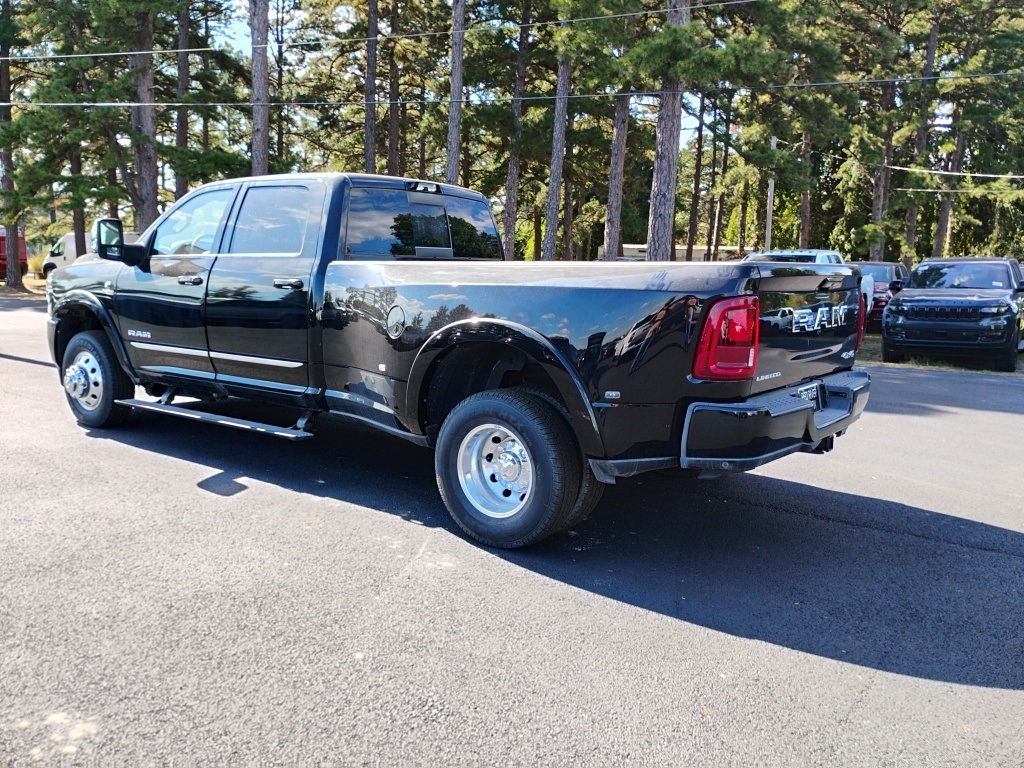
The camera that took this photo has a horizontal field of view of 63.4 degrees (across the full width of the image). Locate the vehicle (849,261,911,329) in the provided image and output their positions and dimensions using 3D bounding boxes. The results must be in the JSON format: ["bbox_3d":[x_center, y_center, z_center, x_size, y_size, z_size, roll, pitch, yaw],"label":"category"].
[{"bbox_3d":[10.613,-2.546,23.821,2.020,1.850,5.400,7,10,36],"label":"vehicle"}]

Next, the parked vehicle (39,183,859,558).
[{"bbox_3d":[-0.988,-0.490,5.961,6.620,1.960,2.460,7,10,36],"label":"parked vehicle"}]

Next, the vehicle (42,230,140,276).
[{"bbox_3d":[-23.078,-6.895,45.089,5.650,2.550,2.080,5,9,29],"label":"vehicle"}]

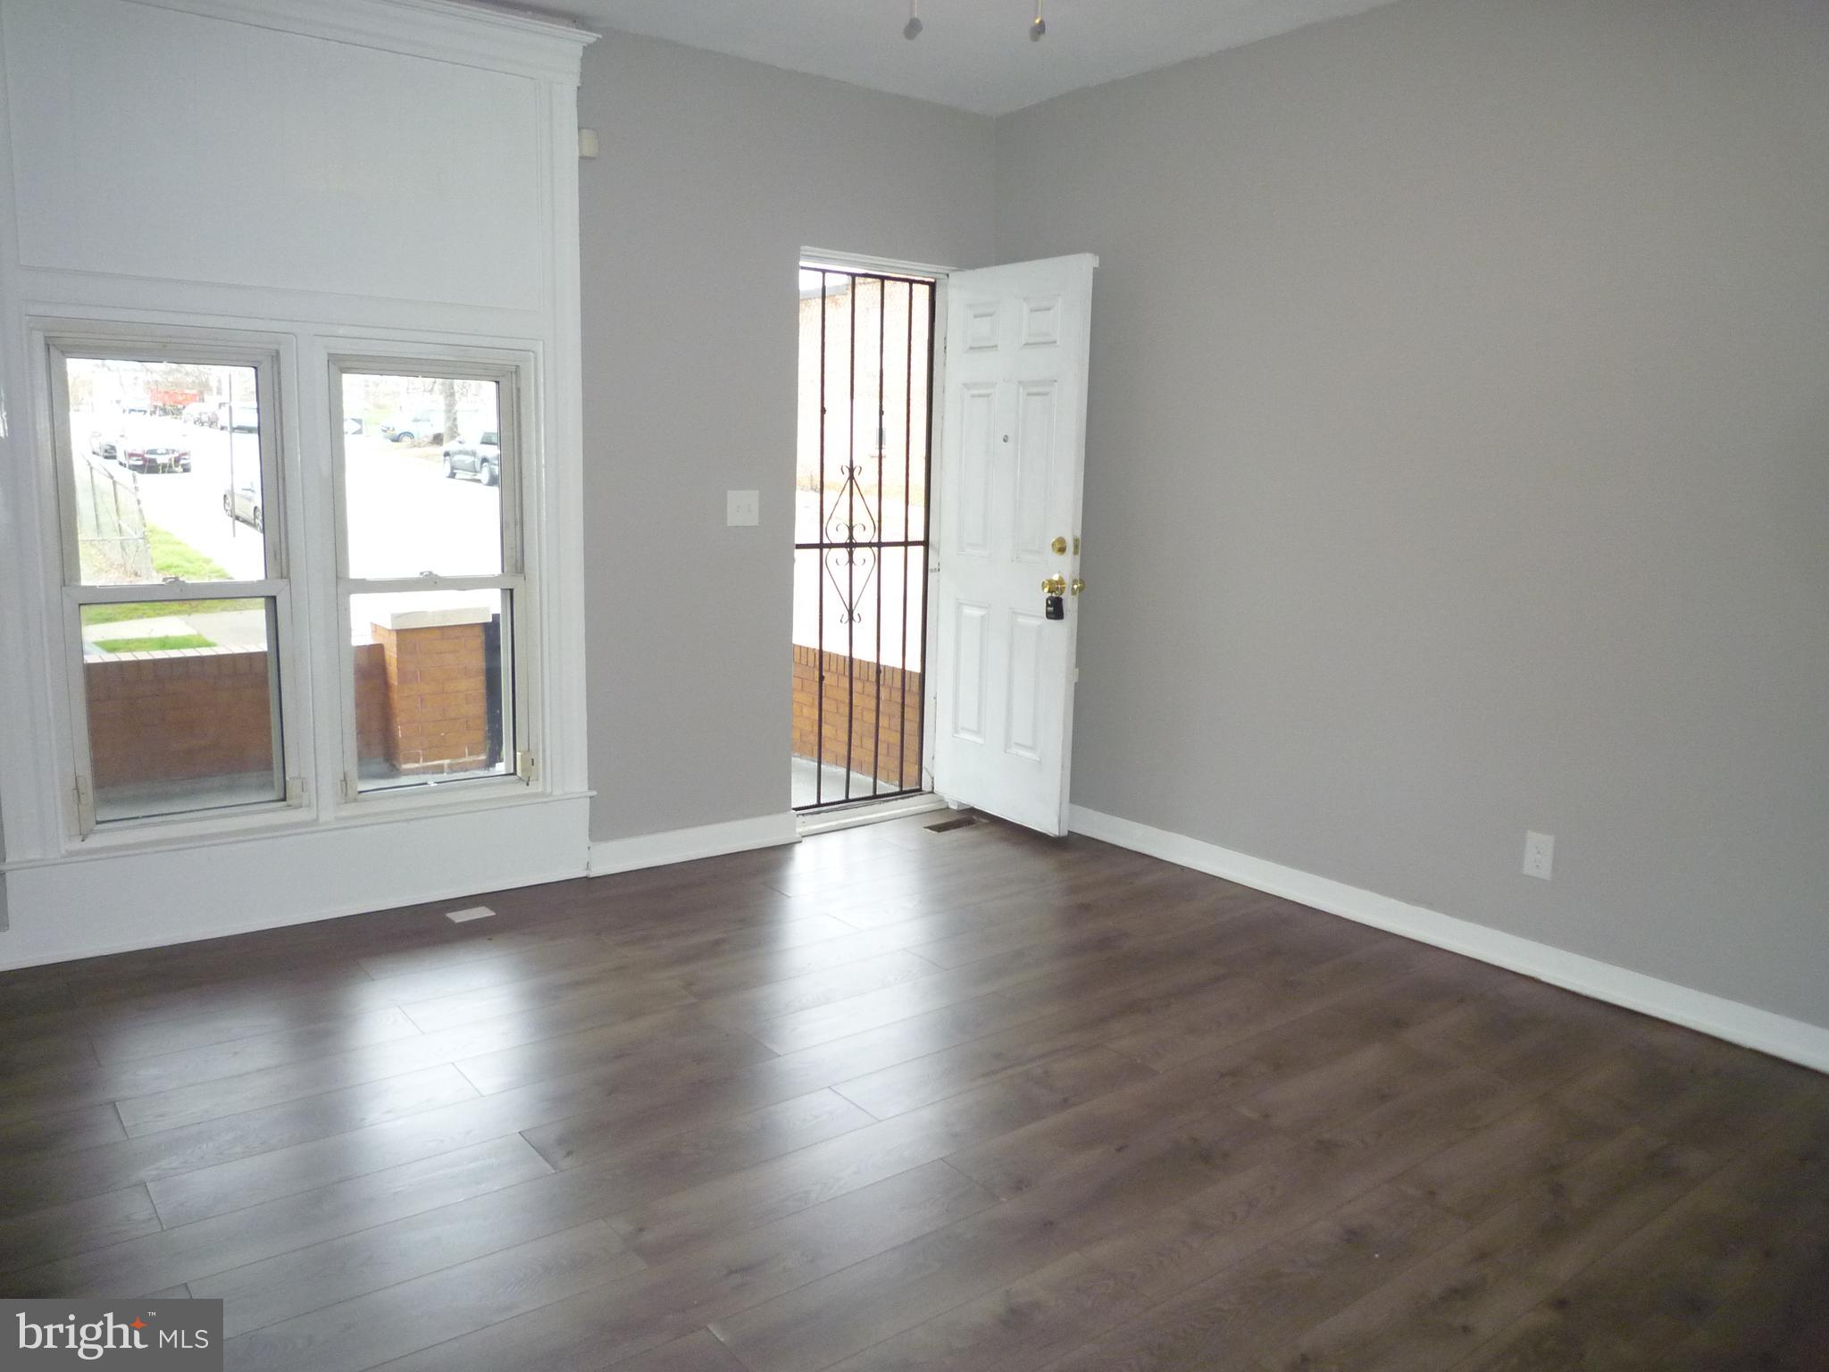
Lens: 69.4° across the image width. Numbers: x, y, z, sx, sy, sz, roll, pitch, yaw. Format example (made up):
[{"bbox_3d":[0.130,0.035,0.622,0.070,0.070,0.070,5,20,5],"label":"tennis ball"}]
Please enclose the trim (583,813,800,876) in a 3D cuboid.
[{"bbox_3d":[-0.766,0.555,4.705,0.836,0.118,0.020,-5,11,-37],"label":"trim"}]

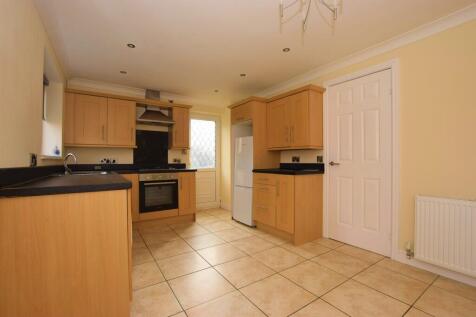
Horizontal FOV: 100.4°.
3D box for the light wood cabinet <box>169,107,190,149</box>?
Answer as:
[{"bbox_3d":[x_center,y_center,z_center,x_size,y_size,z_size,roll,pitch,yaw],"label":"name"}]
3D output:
[{"bbox_3d":[-1.109,-0.557,3.759,0.302,0.773,0.317,0,-1,-34],"label":"light wood cabinet"}]

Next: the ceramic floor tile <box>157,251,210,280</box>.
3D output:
[{"bbox_3d":[-0.569,1.095,2.063,0.445,0.010,0.445,1,-2,-35],"label":"ceramic floor tile"}]

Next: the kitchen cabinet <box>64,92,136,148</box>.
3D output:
[{"bbox_3d":[-2.096,-0.556,3.090,0.889,0.753,0.317,0,-1,-34],"label":"kitchen cabinet"}]

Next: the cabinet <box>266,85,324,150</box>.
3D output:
[{"bbox_3d":[0.835,-0.537,3.101,0.309,0.861,0.878,1,-2,-34],"label":"cabinet"}]

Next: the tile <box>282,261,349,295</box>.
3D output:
[{"bbox_3d":[0.689,1.080,1.813,0.442,0.010,0.435,0,-1,-34],"label":"tile"}]

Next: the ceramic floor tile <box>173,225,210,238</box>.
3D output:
[{"bbox_3d":[-0.722,1.120,3.072,0.445,0.010,0.445,1,-2,-35],"label":"ceramic floor tile"}]

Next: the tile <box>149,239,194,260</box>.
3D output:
[{"bbox_3d":[-0.815,1.103,2.410,0.442,0.010,0.444,0,-1,-34],"label":"tile"}]

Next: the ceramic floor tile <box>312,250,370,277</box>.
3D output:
[{"bbox_3d":[1.062,1.080,2.050,0.445,0.010,0.434,0,-1,-34],"label":"ceramic floor tile"}]

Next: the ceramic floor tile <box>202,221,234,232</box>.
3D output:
[{"bbox_3d":[-0.353,1.126,3.329,0.445,0.010,0.445,1,-2,-35],"label":"ceramic floor tile"}]

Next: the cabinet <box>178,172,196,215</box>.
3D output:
[{"bbox_3d":[-1.030,0.625,3.641,0.287,0.743,0.544,0,-1,-34],"label":"cabinet"}]

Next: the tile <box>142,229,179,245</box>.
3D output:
[{"bbox_3d":[-1.091,1.114,2.815,0.445,0.010,0.445,1,-2,-35],"label":"tile"}]

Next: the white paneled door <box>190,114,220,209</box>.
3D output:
[{"bbox_3d":[-0.730,0.091,4.311,0.828,2.107,0.070,1,-2,-34],"label":"white paneled door"}]

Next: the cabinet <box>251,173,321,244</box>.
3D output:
[{"bbox_3d":[0.705,0.656,2.942,0.557,0.867,0.812,0,-1,-34],"label":"cabinet"}]

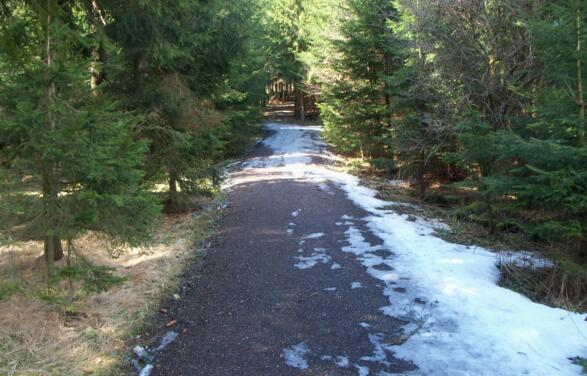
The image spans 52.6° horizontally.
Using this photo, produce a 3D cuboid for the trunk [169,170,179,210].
[{"bbox_3d":[-2.427,0.020,12.000,0.180,0.880,0.180,0,5,0],"label":"trunk"}]

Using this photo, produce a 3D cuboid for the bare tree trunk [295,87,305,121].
[{"bbox_3d":[0.329,-4.628,32.500,0.520,1.900,0.520,0,5,0],"label":"bare tree trunk"}]

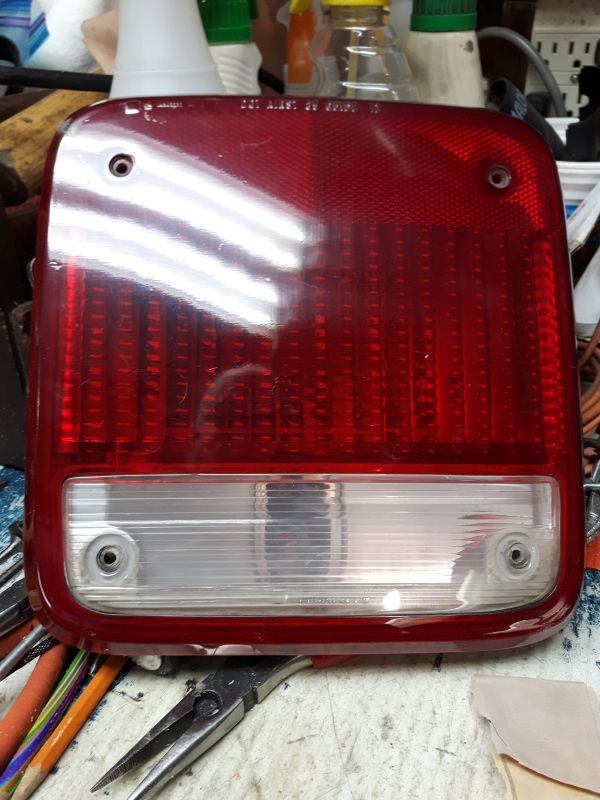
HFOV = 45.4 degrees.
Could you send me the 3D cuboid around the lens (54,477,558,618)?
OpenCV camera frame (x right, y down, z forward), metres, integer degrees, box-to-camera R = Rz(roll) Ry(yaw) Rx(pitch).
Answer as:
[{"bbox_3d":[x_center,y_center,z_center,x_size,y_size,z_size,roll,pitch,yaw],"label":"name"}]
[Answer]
[{"bbox_3d":[0.007,0.060,0.301,0.205,0.058,0.015,0,-6,-4],"label":"lens"}]

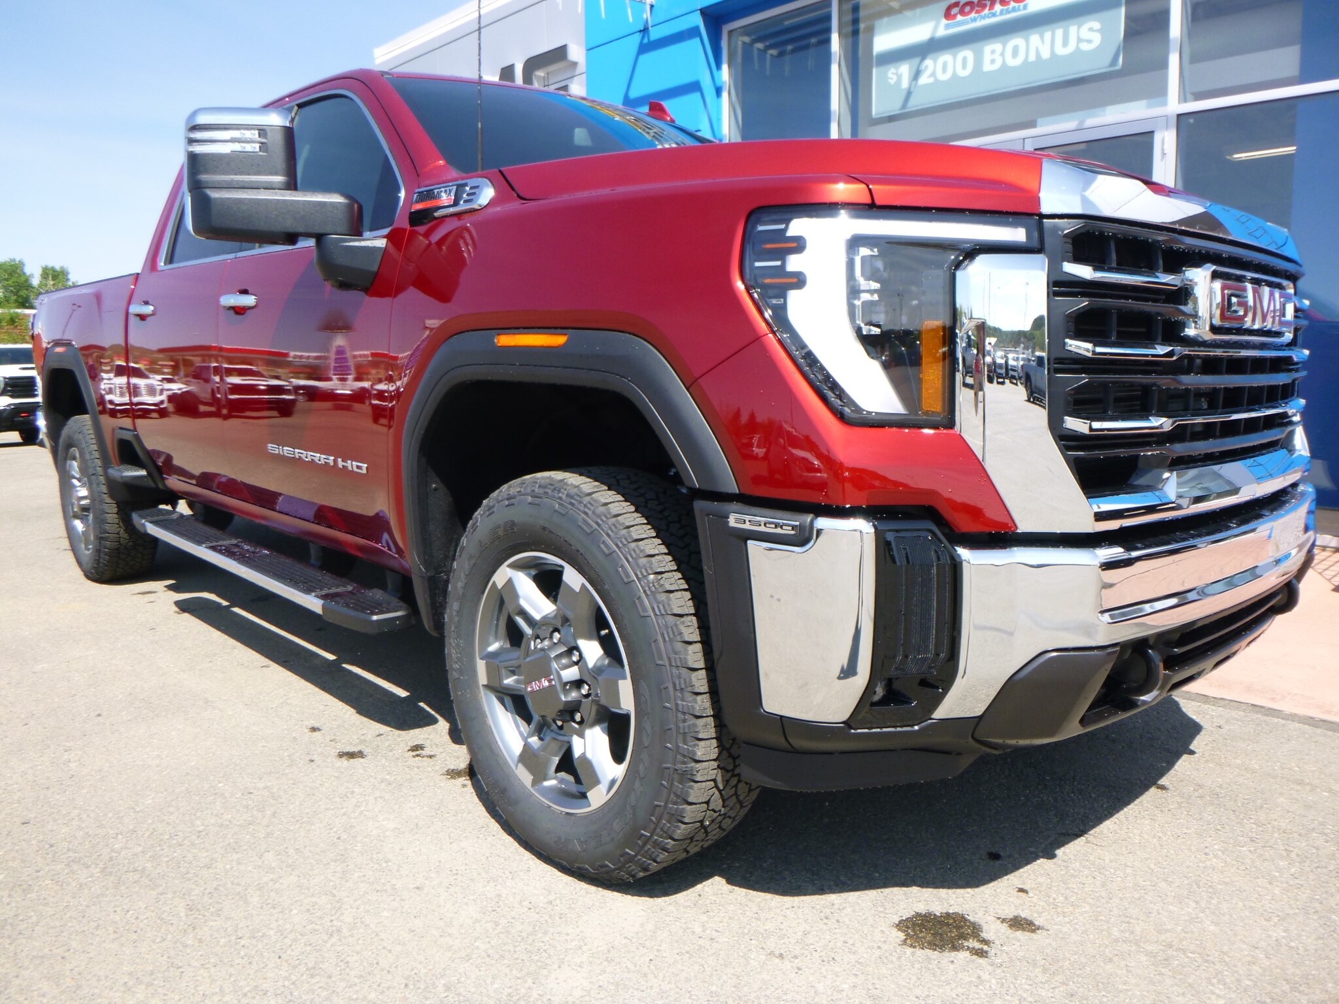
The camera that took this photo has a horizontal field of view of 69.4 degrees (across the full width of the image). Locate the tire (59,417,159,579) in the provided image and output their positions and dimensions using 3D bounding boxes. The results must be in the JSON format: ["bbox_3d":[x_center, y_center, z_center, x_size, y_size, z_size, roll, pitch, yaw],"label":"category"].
[{"bbox_3d":[-2.954,-0.023,5.069,0.283,0.858,0.858,-9,11,-40],"label":"tire"}]

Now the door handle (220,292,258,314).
[{"bbox_3d":[-1.323,-0.615,2.957,0.061,0.045,0.242,-9,11,-40],"label":"door handle"}]

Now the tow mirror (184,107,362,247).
[{"bbox_3d":[-0.904,-0.721,2.204,0.348,0.298,0.192,-9,11,-40],"label":"tow mirror"}]

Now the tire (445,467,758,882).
[{"bbox_3d":[-0.155,0.361,2.104,0.278,0.858,0.858,-9,12,-42],"label":"tire"}]

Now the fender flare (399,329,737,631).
[{"bbox_3d":[-0.244,0.005,1.940,0.131,0.687,1.071,-9,11,-40],"label":"fender flare"}]

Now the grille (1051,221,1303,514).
[{"bbox_3d":[1.053,-0.260,1.894,1.151,0.505,0.172,-9,11,-40],"label":"grille"}]

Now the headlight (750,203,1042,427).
[{"bbox_3d":[0.343,-0.284,1.499,0.394,0.318,0.283,-9,11,-40],"label":"headlight"}]

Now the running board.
[{"bbox_3d":[-1.539,0.211,3.497,0.162,0.076,2.485,-9,11,-40],"label":"running board"}]

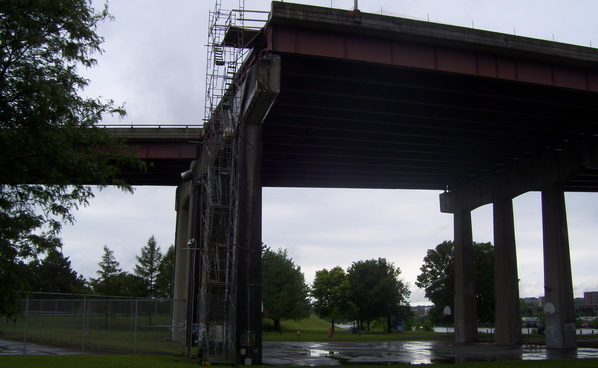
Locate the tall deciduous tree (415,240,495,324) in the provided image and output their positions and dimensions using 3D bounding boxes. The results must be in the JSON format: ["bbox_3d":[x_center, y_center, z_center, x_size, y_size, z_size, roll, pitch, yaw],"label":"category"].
[{"bbox_3d":[22.788,14.468,88.966,12.070,13.131,11.466,-3,-13,14],"label":"tall deciduous tree"}]

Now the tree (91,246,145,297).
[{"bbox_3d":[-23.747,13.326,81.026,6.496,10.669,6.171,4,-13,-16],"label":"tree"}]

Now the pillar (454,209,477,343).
[{"bbox_3d":[16.383,9.031,62.311,1.250,13.149,2.000,4,-13,-16],"label":"pillar"}]

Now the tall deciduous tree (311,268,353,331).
[{"bbox_3d":[4.487,14.550,78.710,5.582,8.456,5.303,-1,-12,3],"label":"tall deciduous tree"}]

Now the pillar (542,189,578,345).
[{"bbox_3d":[20.220,6.388,49.275,1.250,12.830,2.000,4,-13,-16],"label":"pillar"}]

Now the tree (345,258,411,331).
[{"bbox_3d":[10.887,15.041,84.745,8.492,10.056,8.068,-2,-12,7],"label":"tree"}]

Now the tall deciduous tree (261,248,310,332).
[{"bbox_3d":[-2.668,13.262,81.040,7.996,10.802,7.596,0,-12,-2],"label":"tall deciduous tree"}]

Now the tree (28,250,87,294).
[{"bbox_3d":[-32.551,14.081,83.931,8.023,10.512,7.621,5,-13,-20],"label":"tree"}]

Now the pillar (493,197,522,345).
[{"bbox_3d":[18.360,7.640,55.962,1.250,13.097,2.000,4,-13,-16],"label":"pillar"}]

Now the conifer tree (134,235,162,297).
[{"bbox_3d":[-19.424,12.648,81.174,3.880,11.934,3.686,3,-13,-13],"label":"conifer tree"}]

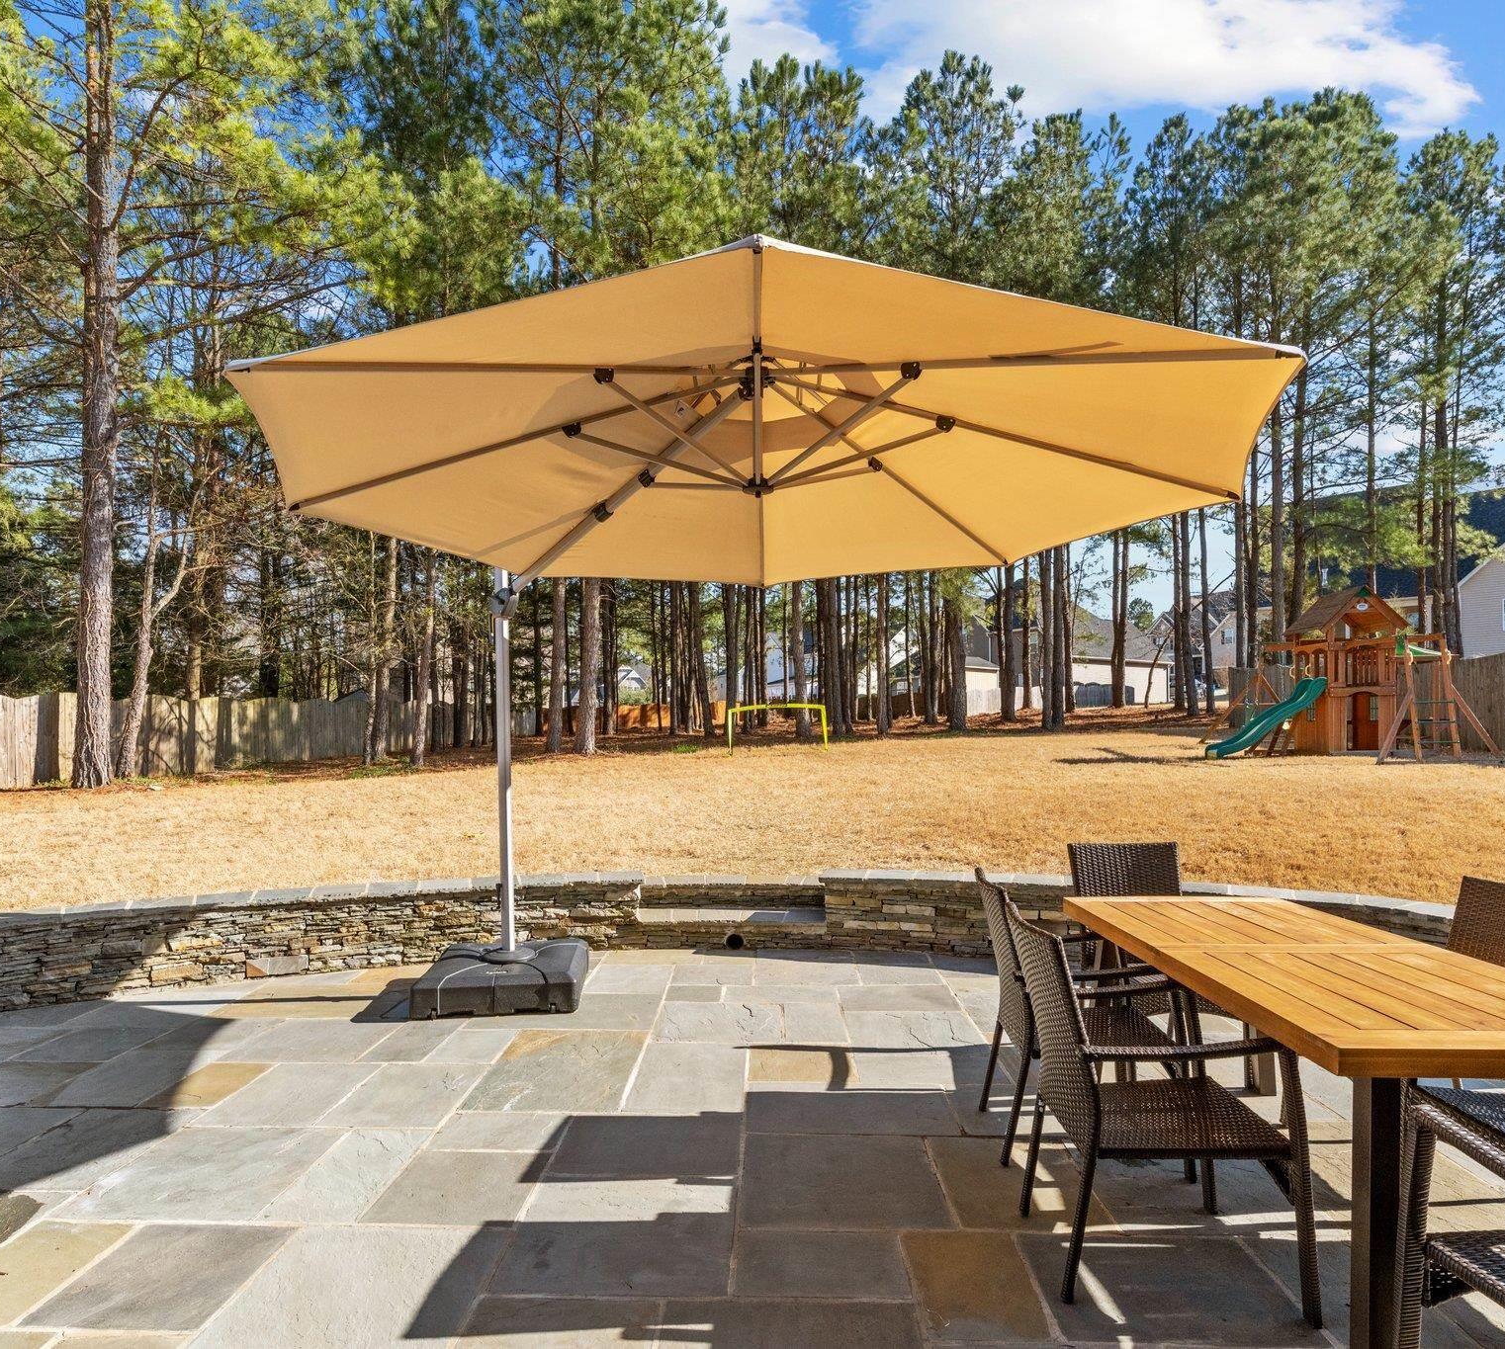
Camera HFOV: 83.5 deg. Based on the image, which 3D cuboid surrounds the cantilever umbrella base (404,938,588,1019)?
[{"bbox_3d":[-1.400,1.700,4.810,0.850,0.200,0.850,0,-3,-7],"label":"cantilever umbrella base"}]

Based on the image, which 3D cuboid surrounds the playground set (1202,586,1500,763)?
[{"bbox_3d":[10.050,-0.080,15.100,5.200,2.950,4.100,0,-3,0],"label":"playground set"}]

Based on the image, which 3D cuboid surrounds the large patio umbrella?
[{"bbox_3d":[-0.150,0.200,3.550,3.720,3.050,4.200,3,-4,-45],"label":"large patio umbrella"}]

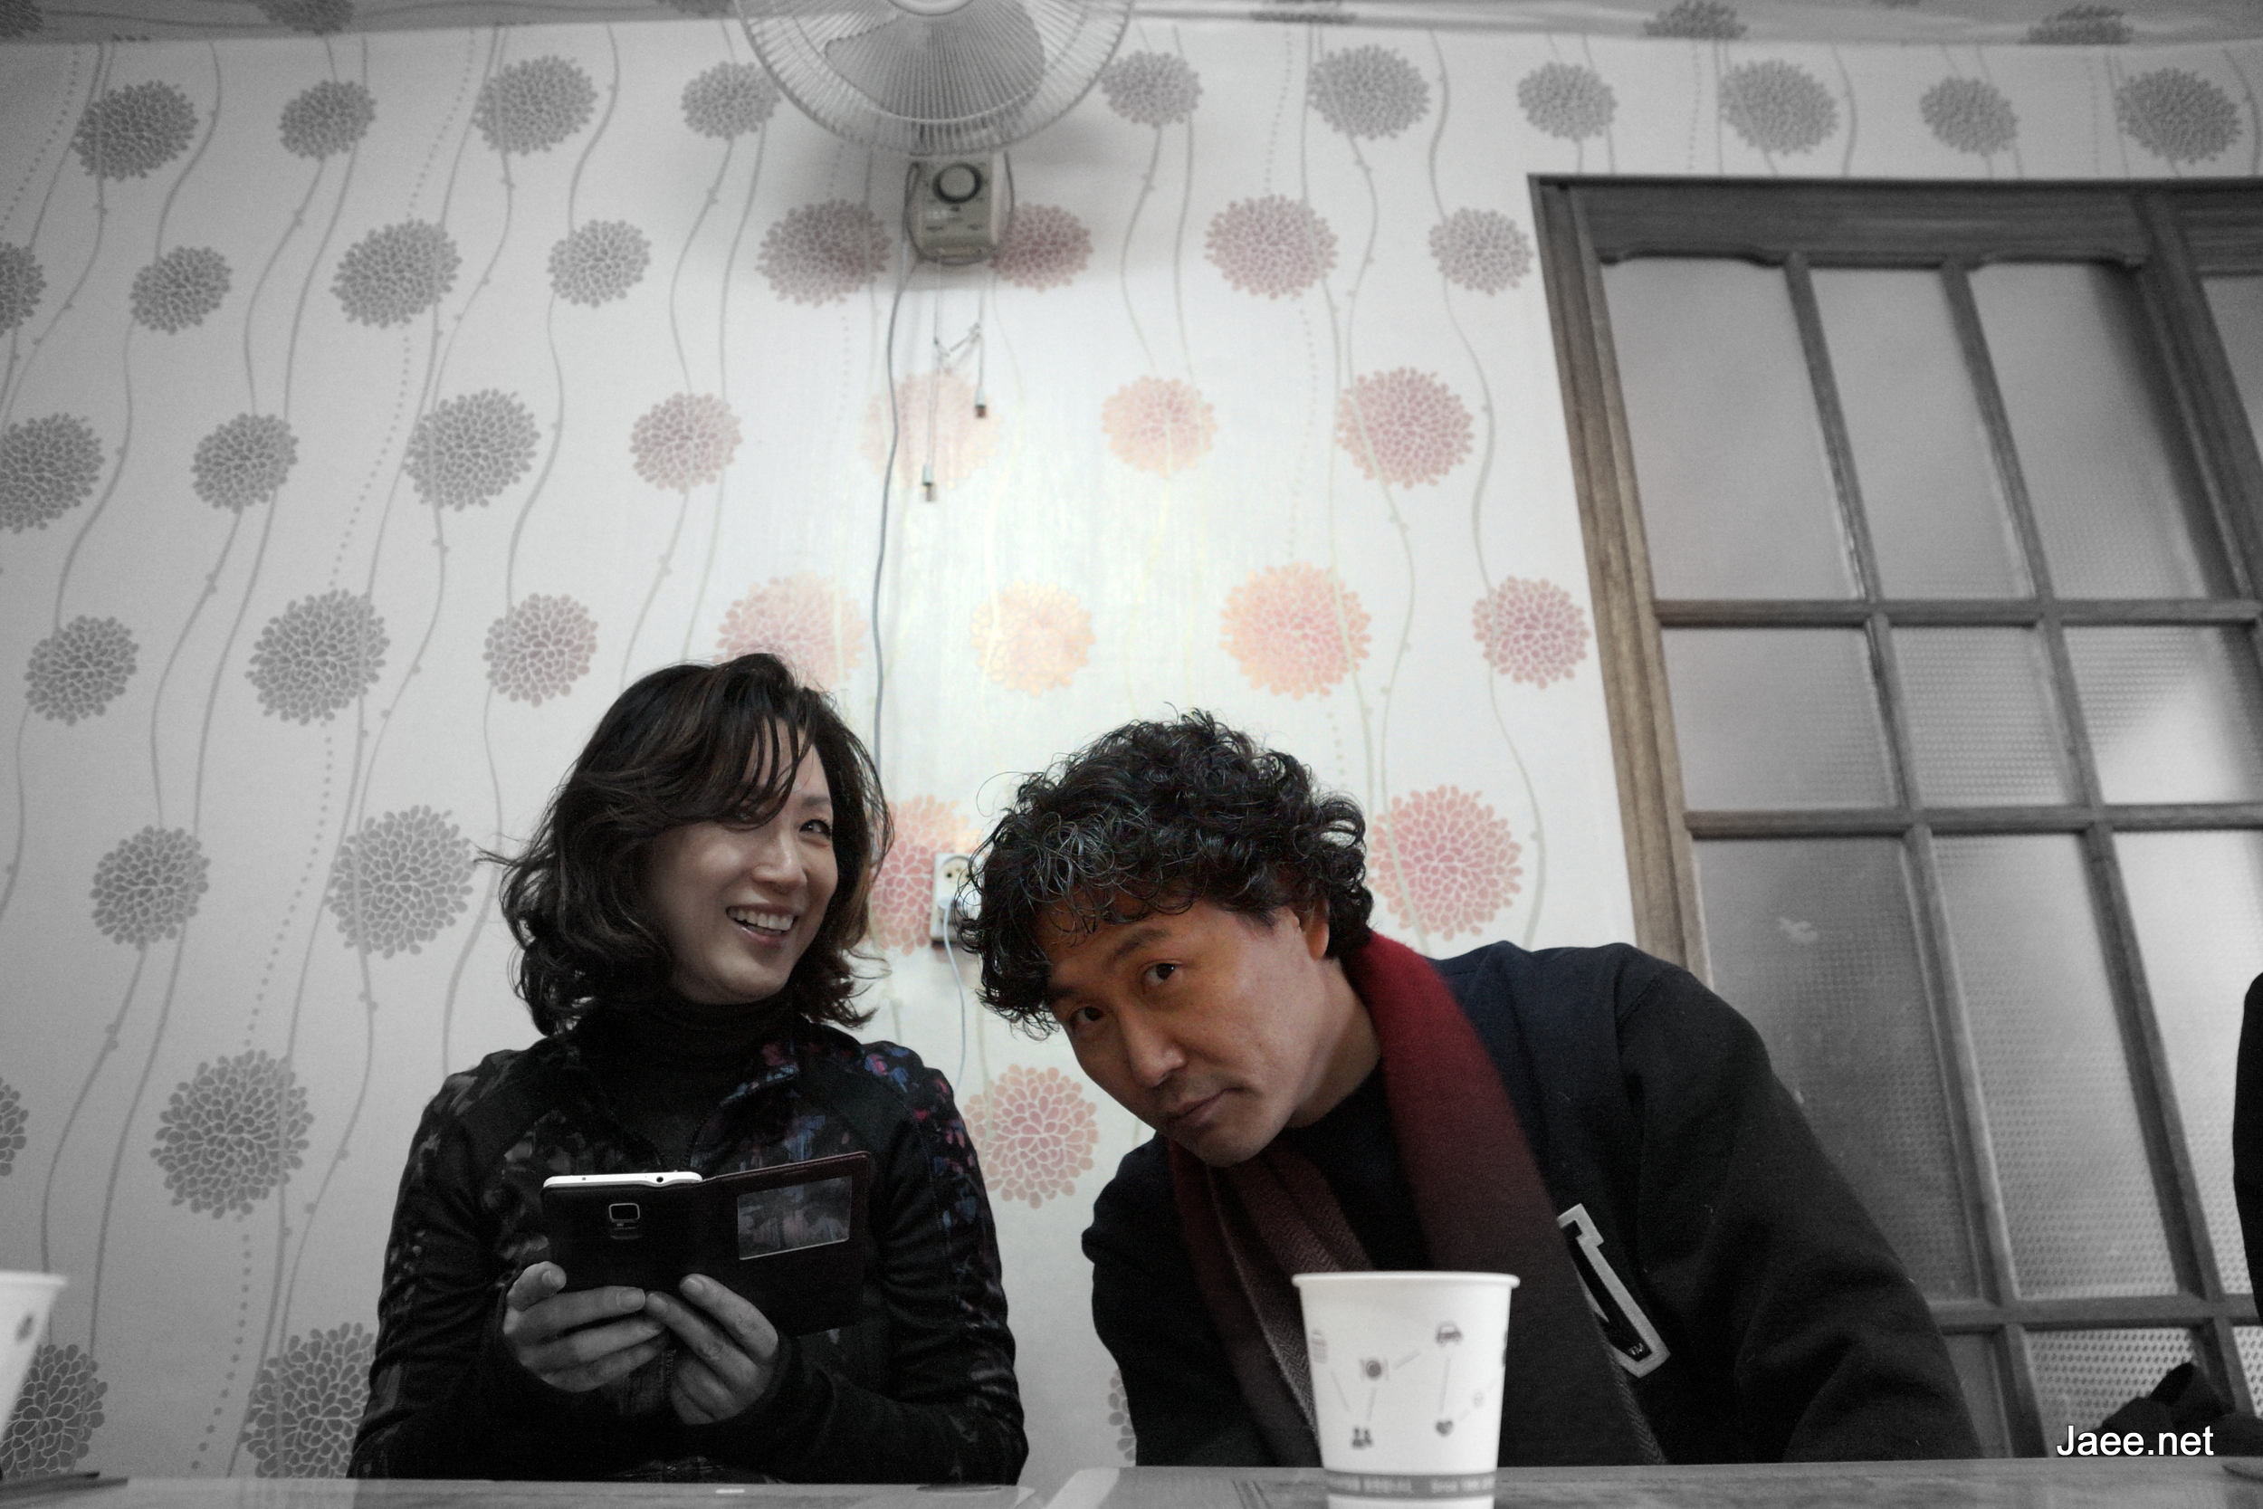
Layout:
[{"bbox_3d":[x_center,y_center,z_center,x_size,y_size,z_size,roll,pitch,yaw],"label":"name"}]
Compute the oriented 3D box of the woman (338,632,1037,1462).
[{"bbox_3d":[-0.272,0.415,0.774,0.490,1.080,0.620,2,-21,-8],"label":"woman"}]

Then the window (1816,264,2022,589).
[{"bbox_3d":[0.914,-0.382,1.758,0.170,0.454,0.030,-1,-21,0],"label":"window"}]

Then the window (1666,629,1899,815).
[{"bbox_3d":[0.697,-0.041,1.629,0.230,0.217,0.030,-1,-21,0],"label":"window"}]

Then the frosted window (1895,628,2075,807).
[{"bbox_3d":[0.919,-0.043,1.630,0.165,0.214,0.030,-1,-21,0],"label":"frosted window"}]

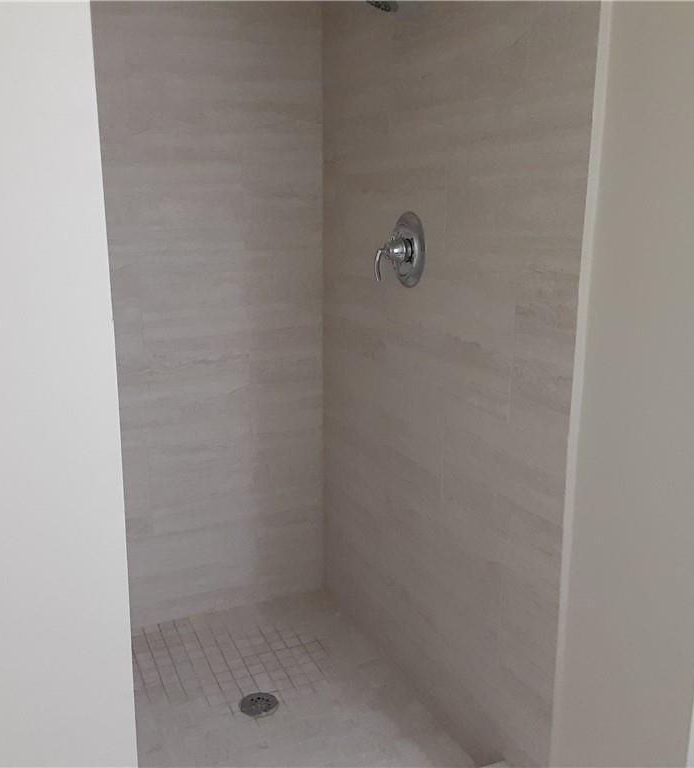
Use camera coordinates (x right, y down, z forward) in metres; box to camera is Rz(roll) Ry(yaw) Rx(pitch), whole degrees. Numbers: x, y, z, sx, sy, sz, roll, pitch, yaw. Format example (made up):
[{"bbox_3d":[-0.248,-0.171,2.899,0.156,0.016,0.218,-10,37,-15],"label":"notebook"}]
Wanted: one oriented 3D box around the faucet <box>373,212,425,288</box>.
[{"bbox_3d":[0.118,-0.344,2.063,0.101,0.193,0.192,-5,13,-23],"label":"faucet"}]

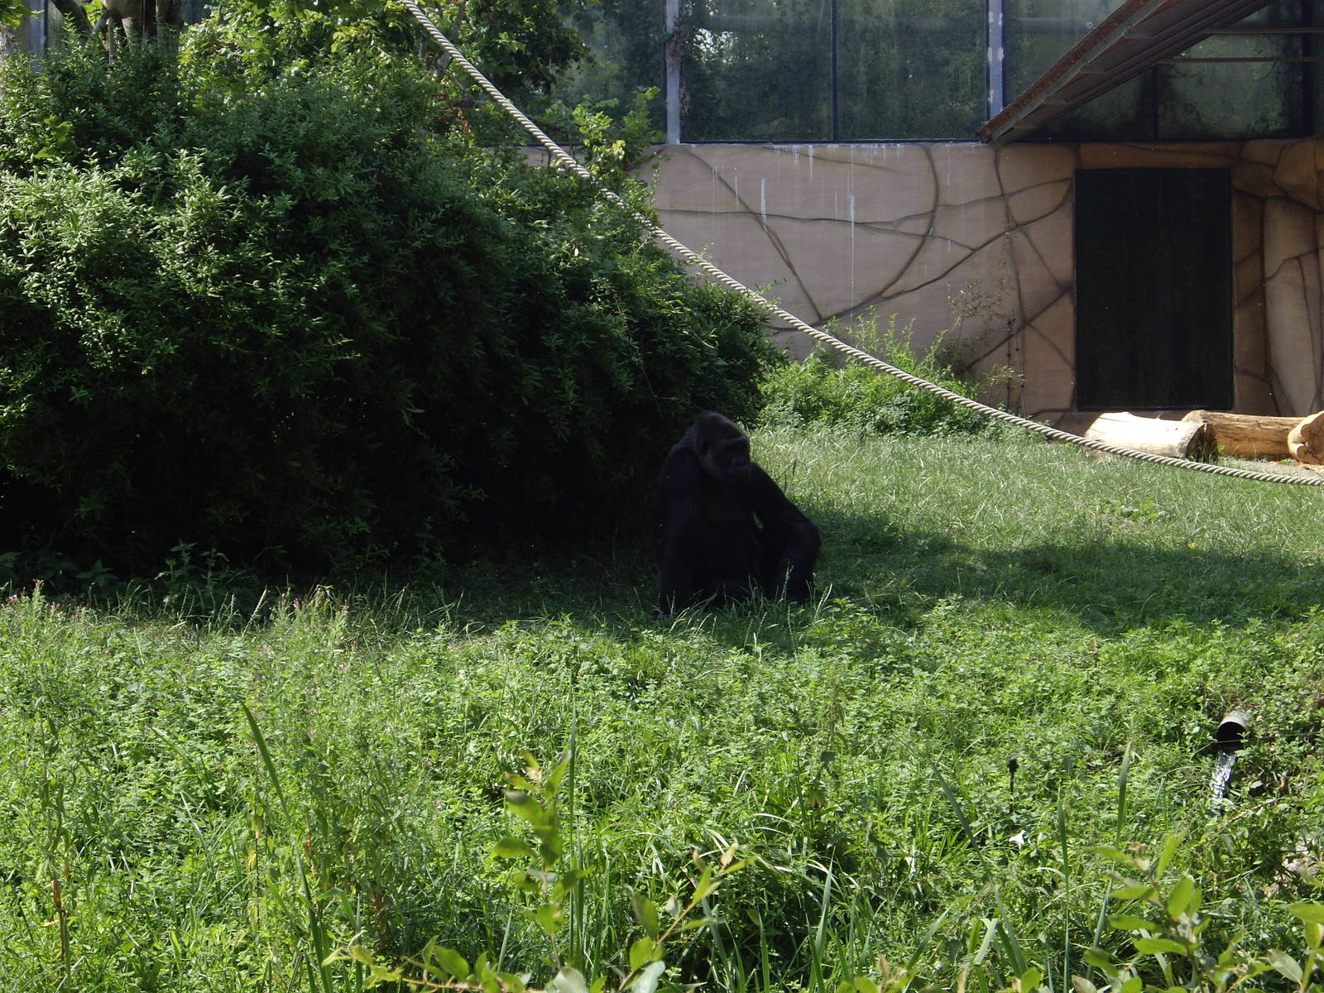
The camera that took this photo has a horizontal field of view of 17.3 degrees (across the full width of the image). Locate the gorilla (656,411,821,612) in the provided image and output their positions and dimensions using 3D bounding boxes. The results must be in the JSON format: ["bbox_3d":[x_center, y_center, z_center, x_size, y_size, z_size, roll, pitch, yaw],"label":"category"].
[{"bbox_3d":[0.422,0.089,24.200,0.780,1.060,0.740,-3,4,-37],"label":"gorilla"}]

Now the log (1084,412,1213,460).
[{"bbox_3d":[4.139,-0.513,37.000,0.360,0.340,1.200,-4,5,-44],"label":"log"}]

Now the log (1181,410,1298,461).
[{"bbox_3d":[5.004,-0.526,37.300,1.150,0.390,0.400,0,3,6],"label":"log"}]

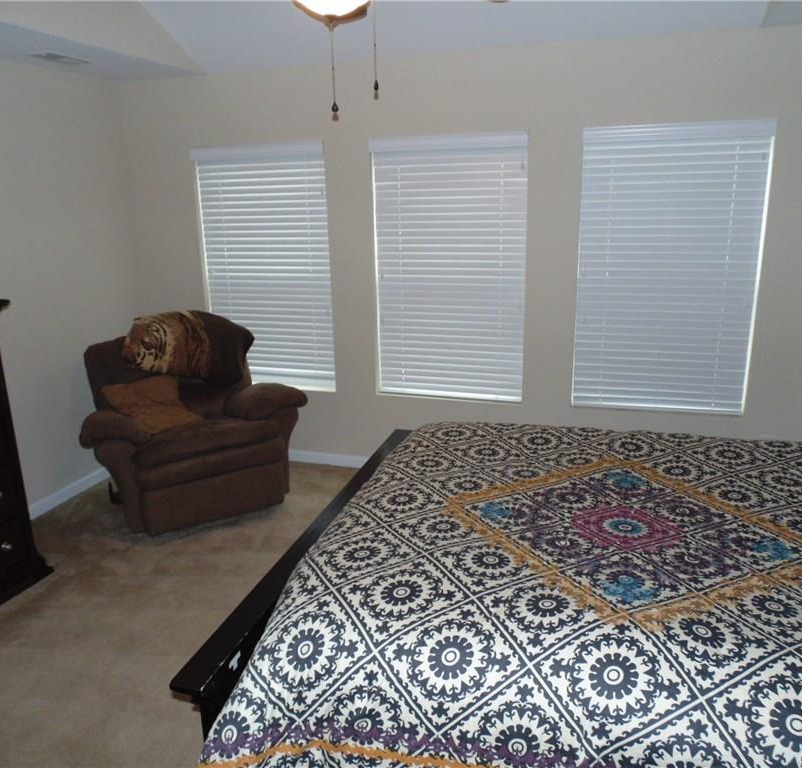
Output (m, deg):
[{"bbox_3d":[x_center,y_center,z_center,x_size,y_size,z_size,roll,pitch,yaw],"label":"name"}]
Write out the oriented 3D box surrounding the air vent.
[{"bbox_3d":[-1.827,-1.736,3.482,0.140,0.020,0.310,4,16,18],"label":"air vent"}]

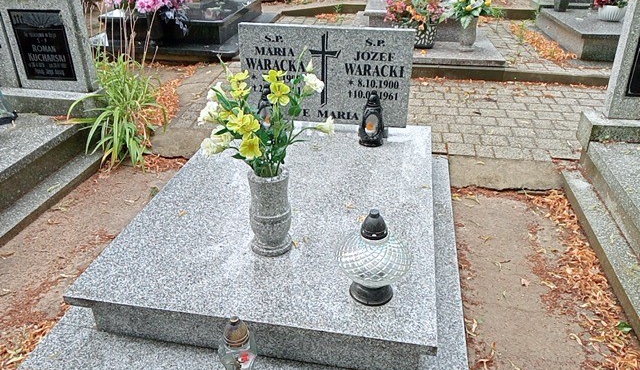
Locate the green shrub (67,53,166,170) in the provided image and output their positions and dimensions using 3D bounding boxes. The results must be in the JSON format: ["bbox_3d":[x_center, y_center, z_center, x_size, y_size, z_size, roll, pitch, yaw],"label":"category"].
[{"bbox_3d":[-1.123,-0.419,2.804,0.515,0.524,0.453,5,29,9],"label":"green shrub"}]

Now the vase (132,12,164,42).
[{"bbox_3d":[-1.587,-1.449,4.745,0.261,0.264,0.261,5,29,9],"label":"vase"}]

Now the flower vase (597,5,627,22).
[{"bbox_3d":[2.758,-1.615,4.881,0.260,0.110,0.260,6,29,9],"label":"flower vase"}]

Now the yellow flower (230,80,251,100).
[{"bbox_3d":[-0.242,-0.291,1.578,0.055,0.055,0.042,6,29,9],"label":"yellow flower"}]

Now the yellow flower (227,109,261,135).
[{"bbox_3d":[-0.232,-0.189,1.567,0.090,0.068,0.062,6,29,9],"label":"yellow flower"}]

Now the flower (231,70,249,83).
[{"bbox_3d":[-0.236,-0.318,1.517,0.053,0.041,0.051,5,29,9],"label":"flower"}]

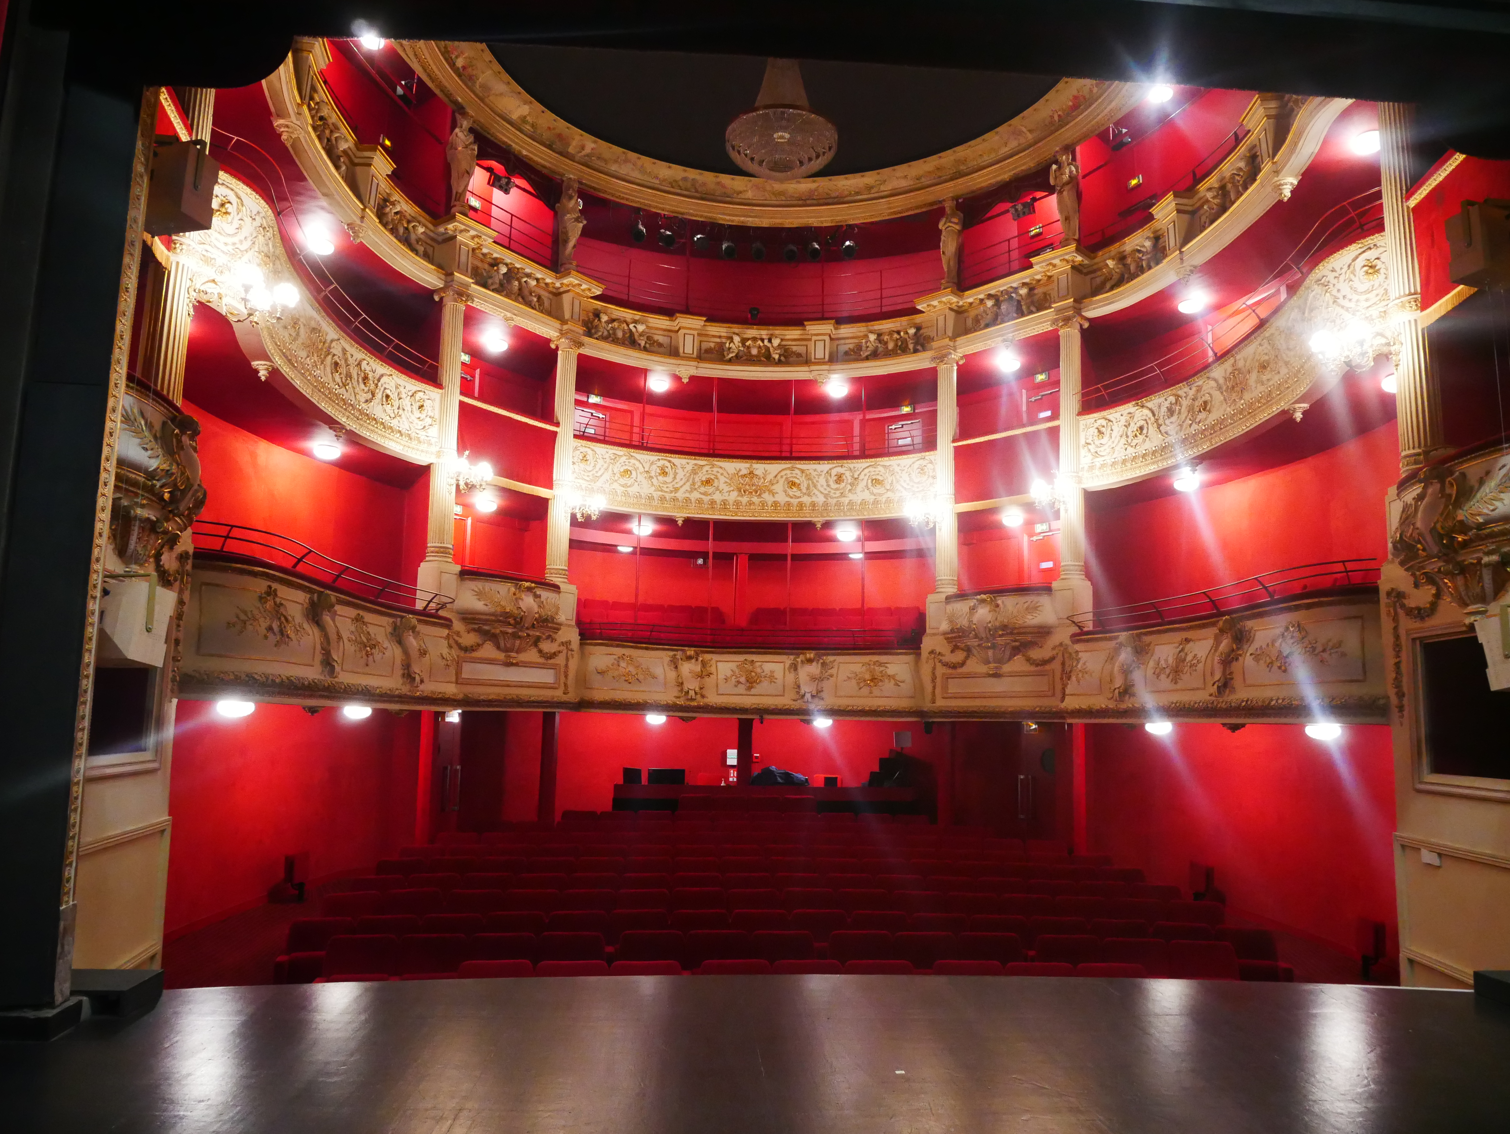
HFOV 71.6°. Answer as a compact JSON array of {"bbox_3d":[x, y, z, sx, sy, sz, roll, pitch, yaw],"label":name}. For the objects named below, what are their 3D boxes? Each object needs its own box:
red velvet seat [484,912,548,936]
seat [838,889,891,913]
[{"bbox_3d":[-2.086,3.447,8.995,0.540,0.860,0.560,3,-8,-12],"label":"red velvet seat"},{"bbox_3d":[1.075,3.610,10.118,0.550,0.870,0.580,1,-8,-1],"label":"seat"}]

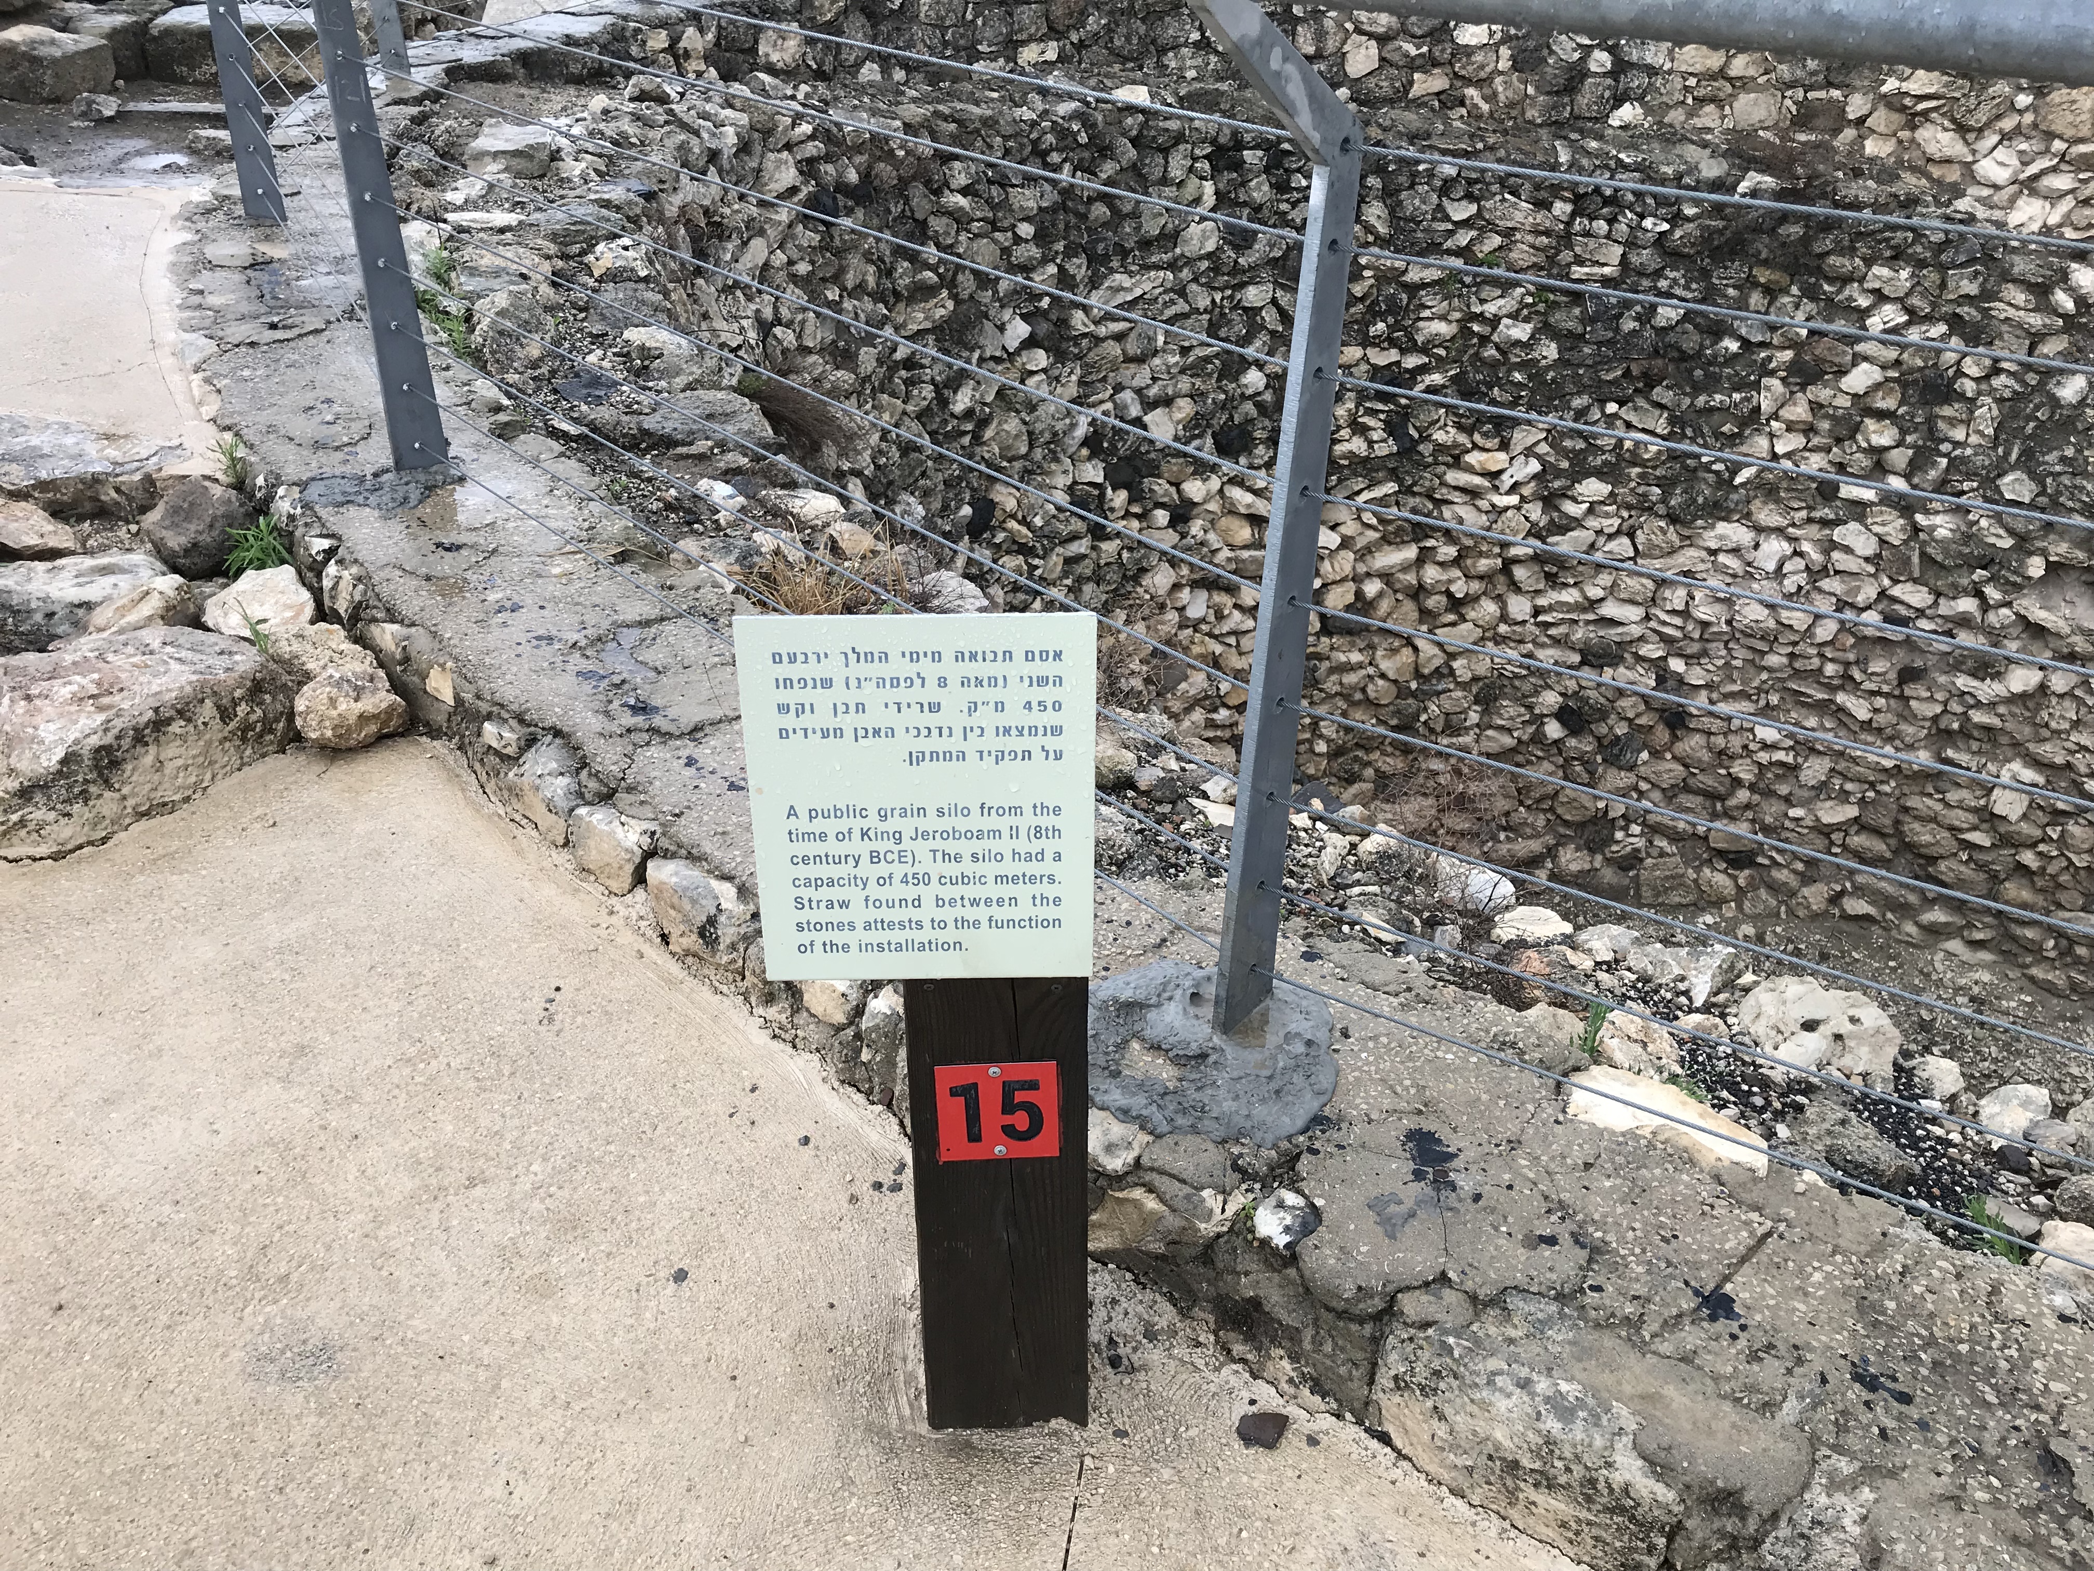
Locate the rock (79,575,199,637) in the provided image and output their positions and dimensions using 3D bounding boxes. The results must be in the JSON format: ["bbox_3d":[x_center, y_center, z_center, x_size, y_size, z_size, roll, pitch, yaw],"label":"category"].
[{"bbox_3d":[-1.353,-0.267,2.522,0.165,0.100,0.115,-2,33,-5],"label":"rock"}]

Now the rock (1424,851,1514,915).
[{"bbox_3d":[0.520,0.120,2.090,0.070,0.065,0.105,-27,42,-36],"label":"rock"}]

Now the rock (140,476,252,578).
[{"bbox_3d":[-1.383,-0.418,2.750,0.180,0.160,0.165,-16,37,-24],"label":"rock"}]

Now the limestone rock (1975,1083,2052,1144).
[{"bbox_3d":[0.999,0.339,1.752,0.074,0.058,0.066,24,40,31],"label":"limestone rock"}]

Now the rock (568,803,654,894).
[{"bbox_3d":[-0.549,0.077,2.140,0.075,0.095,0.115,-27,42,-36],"label":"rock"}]

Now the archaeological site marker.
[{"bbox_3d":[-0.092,0.203,1.425,0.256,0.790,0.120,-1,27,-1],"label":"archaeological site marker"}]

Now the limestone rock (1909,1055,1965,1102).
[{"bbox_3d":[0.955,0.316,1.820,0.056,0.045,0.050,21,38,29],"label":"limestone rock"}]

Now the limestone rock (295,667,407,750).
[{"bbox_3d":[-1.019,-0.116,2.477,0.165,0.115,0.140,-13,36,-21],"label":"limestone rock"}]

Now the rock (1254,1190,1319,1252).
[{"bbox_3d":[0.224,0.406,1.585,0.055,0.050,0.060,-27,42,-36],"label":"rock"}]

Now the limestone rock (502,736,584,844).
[{"bbox_3d":[-0.679,0.005,2.280,0.080,0.100,0.130,-27,42,-36],"label":"limestone rock"}]

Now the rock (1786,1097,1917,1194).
[{"bbox_3d":[0.800,0.357,1.682,0.090,0.080,0.130,-21,39,-30],"label":"rock"}]

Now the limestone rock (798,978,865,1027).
[{"bbox_3d":[-0.246,0.241,1.940,0.060,0.065,0.080,-27,42,-36],"label":"limestone rock"}]

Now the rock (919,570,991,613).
[{"bbox_3d":[-0.151,-0.303,2.720,0.110,0.080,0.090,13,35,19],"label":"rock"}]

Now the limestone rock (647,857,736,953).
[{"bbox_3d":[-0.437,0.145,2.071,0.095,0.130,0.130,-28,43,-37],"label":"limestone rock"}]

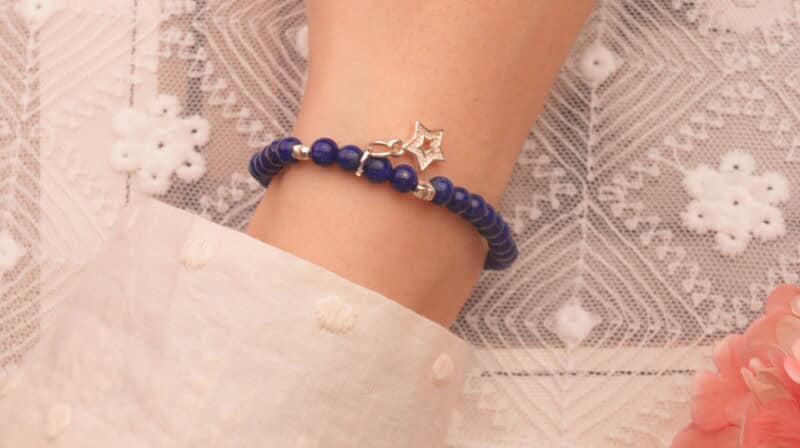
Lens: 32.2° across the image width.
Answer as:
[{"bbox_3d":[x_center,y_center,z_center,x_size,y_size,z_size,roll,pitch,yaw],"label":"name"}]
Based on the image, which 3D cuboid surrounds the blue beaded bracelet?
[{"bbox_3d":[-0.002,-0.007,0.332,0.063,0.061,0.017,13,76,15],"label":"blue beaded bracelet"}]

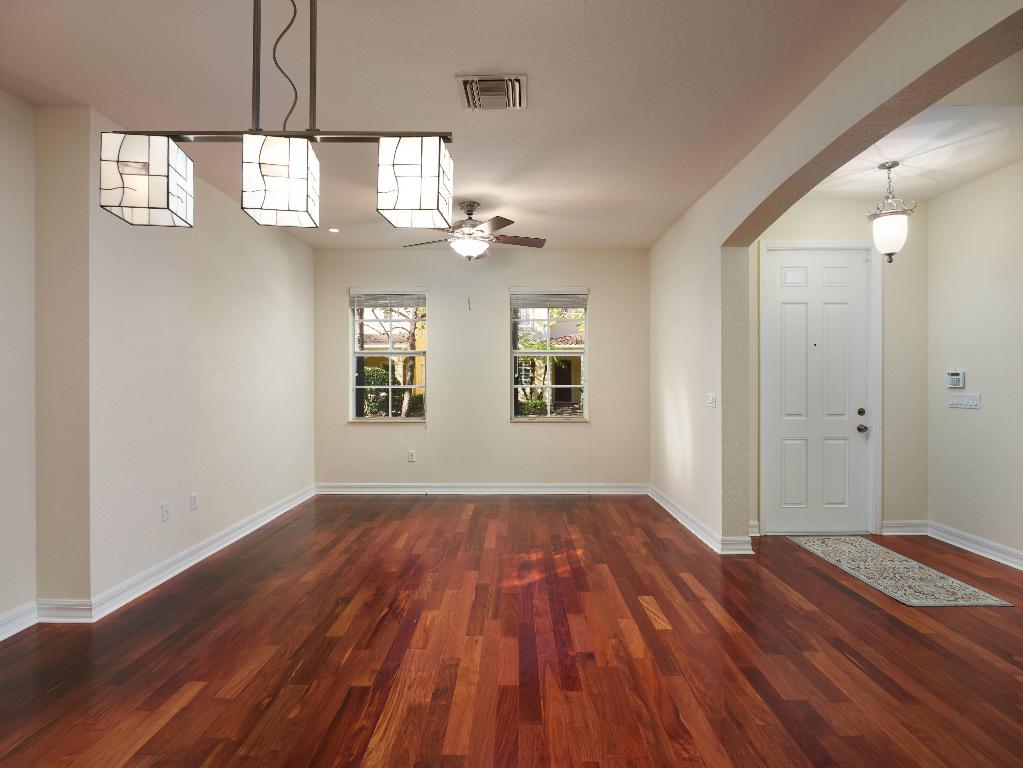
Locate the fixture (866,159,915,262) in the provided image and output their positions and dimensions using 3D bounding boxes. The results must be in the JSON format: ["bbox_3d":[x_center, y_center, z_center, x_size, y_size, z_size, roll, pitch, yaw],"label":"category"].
[{"bbox_3d":[2.721,-1.225,3.827,0.300,0.700,0.300,0,0,0],"label":"fixture"}]

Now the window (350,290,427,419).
[{"bbox_3d":[-1.435,-0.344,6.210,0.890,1.500,0.120,0,0,0],"label":"window"}]

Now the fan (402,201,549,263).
[{"bbox_3d":[-0.334,-1.316,4.648,1.290,0.490,1.270,0,0,0],"label":"fan"}]

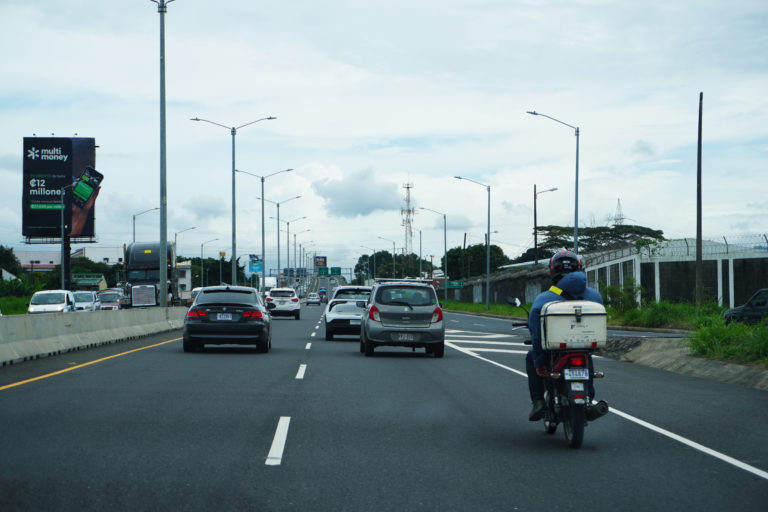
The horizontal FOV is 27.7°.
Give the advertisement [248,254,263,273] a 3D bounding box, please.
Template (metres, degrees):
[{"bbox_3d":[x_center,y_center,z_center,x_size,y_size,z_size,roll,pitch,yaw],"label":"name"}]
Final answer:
[{"bbox_3d":[-35.941,2.119,440.000,4.200,4.900,0.500,0,-1,-3],"label":"advertisement"}]

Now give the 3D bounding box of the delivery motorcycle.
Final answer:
[{"bbox_3d":[1.520,0.975,13.250,0.770,1.200,1.980,0,-1,-3],"label":"delivery motorcycle"}]

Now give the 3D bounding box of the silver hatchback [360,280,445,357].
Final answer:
[{"bbox_3d":[0.350,1.270,32.500,1.620,1.570,3.600,0,-1,-2],"label":"silver hatchback"}]

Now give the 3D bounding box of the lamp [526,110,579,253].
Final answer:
[{"bbox_3d":[8.116,-2.023,75.000,2.500,10.000,0.300,0,-1,-2],"label":"lamp"}]

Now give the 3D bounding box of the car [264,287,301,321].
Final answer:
[{"bbox_3d":[-5.220,2.490,80.500,1.820,1.660,4.420,0,-1,-2],"label":"car"}]

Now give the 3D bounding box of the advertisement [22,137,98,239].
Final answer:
[{"bbox_3d":[-34.384,-7.152,165.000,7.600,10.600,0.800,0,-1,-3],"label":"advertisement"}]

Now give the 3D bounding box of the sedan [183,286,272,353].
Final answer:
[{"bbox_3d":[-3.390,1.385,34.400,1.780,1.400,4.580,0,-1,-2],"label":"sedan"}]

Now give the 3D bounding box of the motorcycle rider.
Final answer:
[{"bbox_3d":[1.540,0.695,13.200,0.690,1.470,0.780,0,-1,-3],"label":"motorcycle rider"}]

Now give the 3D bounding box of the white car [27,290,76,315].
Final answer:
[{"bbox_3d":[-16.850,2.640,79.000,1.720,1.780,4.150,0,-1,-2],"label":"white car"}]

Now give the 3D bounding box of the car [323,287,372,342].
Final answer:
[{"bbox_3d":[-0.720,1.590,43.800,1.810,1.530,4.350,0,-1,-2],"label":"car"}]

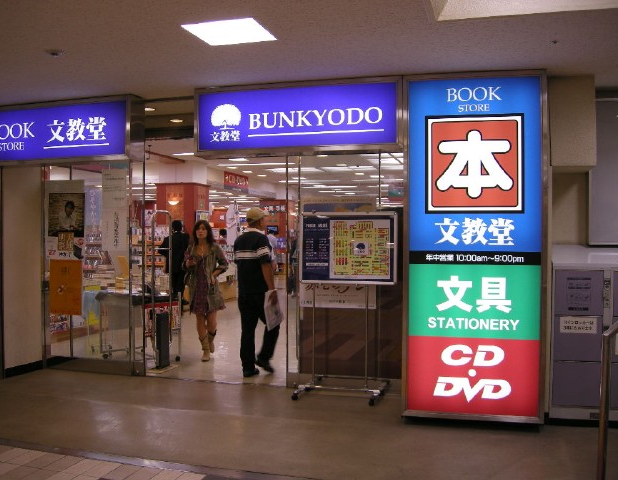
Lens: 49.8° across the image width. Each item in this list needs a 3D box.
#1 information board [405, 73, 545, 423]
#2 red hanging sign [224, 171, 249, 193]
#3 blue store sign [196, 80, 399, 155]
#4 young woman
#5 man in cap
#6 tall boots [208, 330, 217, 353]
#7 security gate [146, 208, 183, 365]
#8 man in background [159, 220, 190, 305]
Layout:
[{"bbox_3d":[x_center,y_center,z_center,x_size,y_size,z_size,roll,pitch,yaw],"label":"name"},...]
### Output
[{"bbox_3d":[1.251,0.071,5.040,1.040,2.580,0.250,0,1,15],"label":"information board"},{"bbox_3d":[-1.547,-1.233,14.200,0.060,0.370,1.350,0,1,15],"label":"red hanging sign"},{"bbox_3d":[-0.080,-0.991,5.404,1.700,0.545,0.250,0,1,15],"label":"blue store sign"},{"bbox_3d":[-1.192,0.595,7.740,0.520,1.620,0.400,0,1,0],"label":"young woman"},{"bbox_3d":[-0.543,0.546,6.889,0.400,1.730,0.500,-1,1,-45],"label":"man in cap"},{"bbox_3d":[-1.153,1.212,7.950,0.115,0.290,0.240,0,1,-2],"label":"tall boots"},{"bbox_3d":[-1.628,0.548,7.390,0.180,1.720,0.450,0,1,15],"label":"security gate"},{"bbox_3d":[-2.352,0.511,11.590,0.550,1.690,0.380,0,1,-5],"label":"man in background"}]

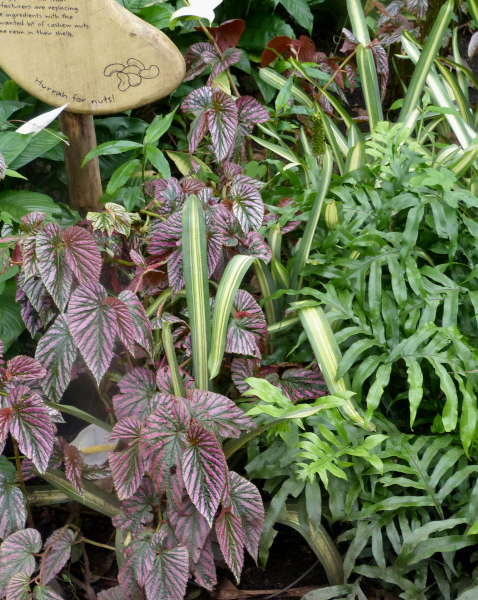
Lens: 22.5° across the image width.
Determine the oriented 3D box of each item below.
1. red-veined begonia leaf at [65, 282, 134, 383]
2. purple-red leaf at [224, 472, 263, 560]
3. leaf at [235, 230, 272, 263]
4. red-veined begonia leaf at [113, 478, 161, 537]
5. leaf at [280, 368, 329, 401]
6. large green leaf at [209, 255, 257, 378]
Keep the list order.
[{"bbox_3d":[-0.277,0.067,2.400,0.132,0.206,0.060,0,-8,0],"label":"red-veined begonia leaf"},{"bbox_3d":[0.011,0.379,2.103,0.072,0.156,0.035,-11,2,-11],"label":"purple-red leaf"},{"bbox_3d":[0.032,-0.118,2.650,0.082,0.045,0.079,0,68,-8],"label":"leaf"},{"bbox_3d":[-0.179,0.363,2.100,0.082,0.040,0.110,9,72,9],"label":"red-veined begonia leaf"},{"bbox_3d":[0.130,0.171,2.460,0.107,0.045,0.077,0,65,-5],"label":"leaf"},{"bbox_3d":[-0.010,0.030,2.200,0.081,0.228,0.070,9,-4,9],"label":"large green leaf"}]

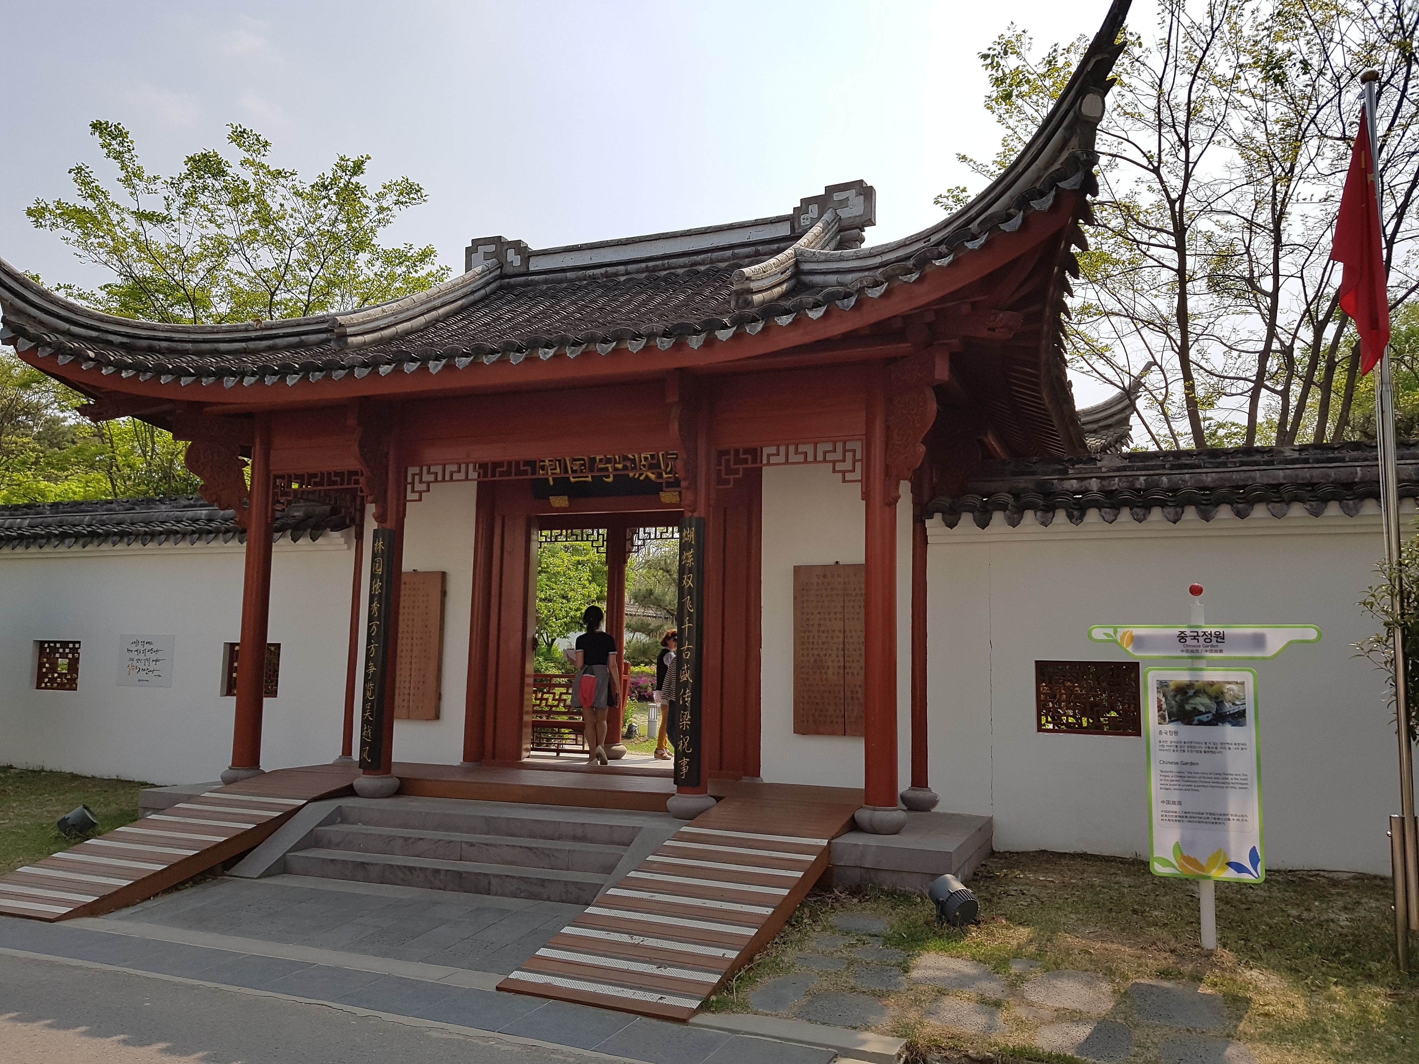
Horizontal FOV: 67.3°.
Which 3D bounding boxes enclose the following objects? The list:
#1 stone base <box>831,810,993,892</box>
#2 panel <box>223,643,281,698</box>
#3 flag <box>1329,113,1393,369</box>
[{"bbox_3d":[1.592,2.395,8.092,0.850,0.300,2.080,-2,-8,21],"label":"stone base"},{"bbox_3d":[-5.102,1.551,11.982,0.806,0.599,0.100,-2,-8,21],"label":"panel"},{"bbox_3d":[3.614,-1.627,5.949,0.258,1.534,0.202,-2,-8,21],"label":"flag"}]

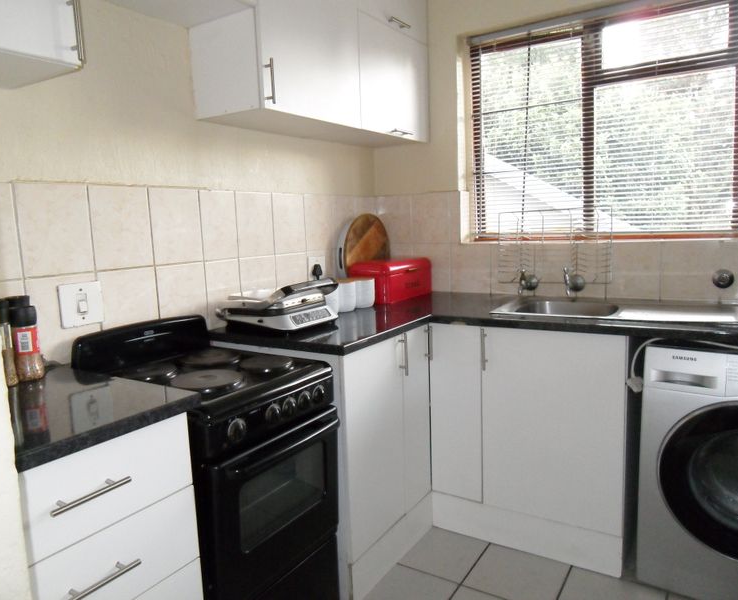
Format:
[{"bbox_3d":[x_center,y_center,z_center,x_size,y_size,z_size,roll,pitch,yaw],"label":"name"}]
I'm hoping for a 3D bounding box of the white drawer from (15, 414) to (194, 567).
[{"bbox_3d":[-0.674,0.338,1.190,0.453,0.164,0.351,3,9,33],"label":"white drawer"}]

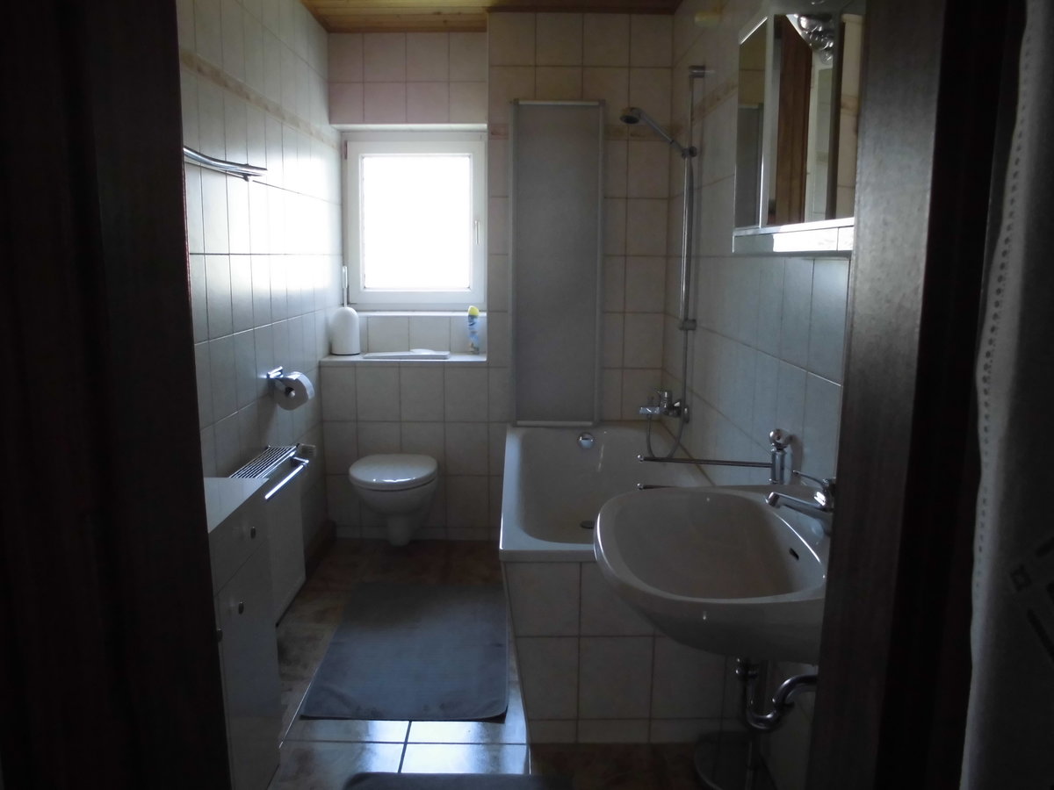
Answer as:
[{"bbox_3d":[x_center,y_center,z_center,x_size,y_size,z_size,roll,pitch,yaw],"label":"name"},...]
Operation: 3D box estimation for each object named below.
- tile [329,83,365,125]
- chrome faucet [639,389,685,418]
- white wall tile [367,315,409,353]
[{"bbox_3d":[-0.846,-1.376,3.728,0.162,0.184,0.010,0,10,0],"label":"tile"},{"bbox_3d":[0.525,0.036,3.094,0.172,0.115,0.190,0,10,0],"label":"chrome faucet"},{"bbox_3d":[-0.673,-0.294,3.860,0.200,0.186,0.010,0,10,0],"label":"white wall tile"}]

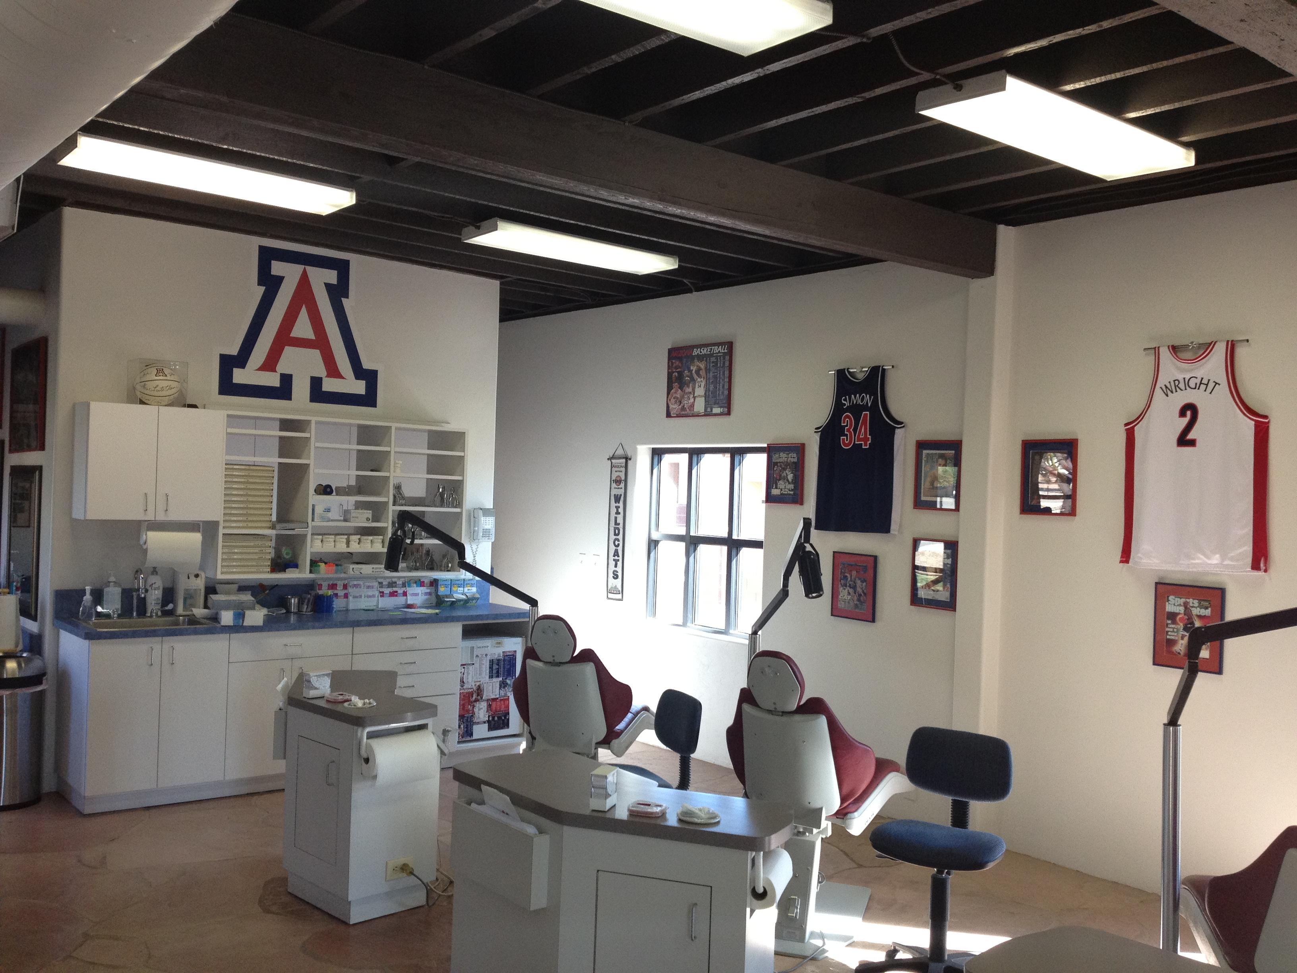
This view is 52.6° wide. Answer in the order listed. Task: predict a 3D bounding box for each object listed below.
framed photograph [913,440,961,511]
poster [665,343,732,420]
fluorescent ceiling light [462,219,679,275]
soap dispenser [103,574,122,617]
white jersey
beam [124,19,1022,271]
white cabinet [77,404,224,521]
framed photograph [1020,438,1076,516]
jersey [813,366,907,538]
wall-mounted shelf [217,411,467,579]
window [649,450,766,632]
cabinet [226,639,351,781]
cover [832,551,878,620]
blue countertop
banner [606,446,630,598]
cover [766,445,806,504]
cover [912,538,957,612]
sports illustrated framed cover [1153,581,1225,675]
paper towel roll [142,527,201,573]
[{"bbox_3d":[1.539,-0.058,6.959,0.025,0.372,0.305,2,0,-37],"label":"framed photograph"},{"bbox_3d":[0.332,-0.668,8.350,0.030,0.452,0.642,2,0,-37],"label":"poster"},{"bbox_3d":[-0.373,-1.216,6.697,1.196,0.070,0.347,2,0,-41],"label":"fluorescent ceiling light"},{"bbox_3d":[-2.817,0.567,6.903,0.092,0.232,0.075,2,0,-41],"label":"soap dispenser"},{"bbox_3d":[2.413,-0.140,5.802,0.045,0.985,0.680,2,0,-37],"label":"white jersey"},{"bbox_3d":[0.028,-1.210,5.026,4.250,0.248,0.145,2,0,-41],"label":"beam"},{"bbox_3d":[-2.652,-0.123,6.947,0.701,0.595,0.280,2,0,-41],"label":"white cabinet"},{"bbox_3d":[1.910,-0.041,6.225,0.030,0.359,0.313,2,0,-37],"label":"framed photograph"},{"bbox_3d":[1.164,-0.196,7.205,0.050,0.909,0.648,2,0,-37],"label":"jersey"},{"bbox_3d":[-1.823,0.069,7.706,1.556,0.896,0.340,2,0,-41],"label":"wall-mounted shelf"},{"bbox_3d":[0.415,0.334,8.512,0.100,1.163,1.250,2,0,-37],"label":"window"},{"bbox_3d":[-2.112,1.164,7.303,0.706,0.764,0.540,2,0,-41],"label":"cabinet"},{"bbox_3d":[1.163,0.565,7.418,0.025,0.372,0.312,2,0,-37],"label":"cover"},{"bbox_3d":[-1.946,0.788,7.765,2.850,0.042,0.650,2,0,-40],"label":"blue countertop"},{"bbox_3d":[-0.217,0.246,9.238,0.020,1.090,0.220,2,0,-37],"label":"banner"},{"bbox_3d":[0.825,-0.073,7.910,0.022,0.367,0.305,2,0,-37],"label":"cover"},{"bbox_3d":[1.485,0.452,6.763,0.030,0.356,0.299,2,0,-37],"label":"cover"},{"bbox_3d":[2.393,0.624,5.810,0.025,0.372,0.312,2,0,-37],"label":"sports illustrated framed cover"},{"bbox_3d":[-2.630,0.349,7.222,0.290,0.205,0.120,2,0,-41],"label":"paper towel roll"}]

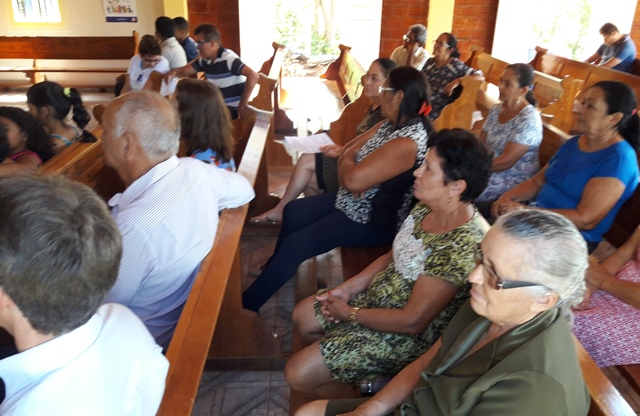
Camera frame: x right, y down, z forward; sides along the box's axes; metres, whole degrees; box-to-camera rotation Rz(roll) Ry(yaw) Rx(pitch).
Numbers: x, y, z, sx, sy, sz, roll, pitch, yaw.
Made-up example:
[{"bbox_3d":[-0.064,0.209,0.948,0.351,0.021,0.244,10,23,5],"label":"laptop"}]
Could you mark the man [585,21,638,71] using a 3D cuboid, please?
[{"bbox_3d":[3.102,-1.354,5.871,0.800,1.300,0.520,-5,23,-13],"label":"man"}]

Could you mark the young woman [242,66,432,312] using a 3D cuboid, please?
[{"bbox_3d":[0.045,-0.023,2.589,0.950,1.310,0.500,-2,22,-4],"label":"young woman"}]

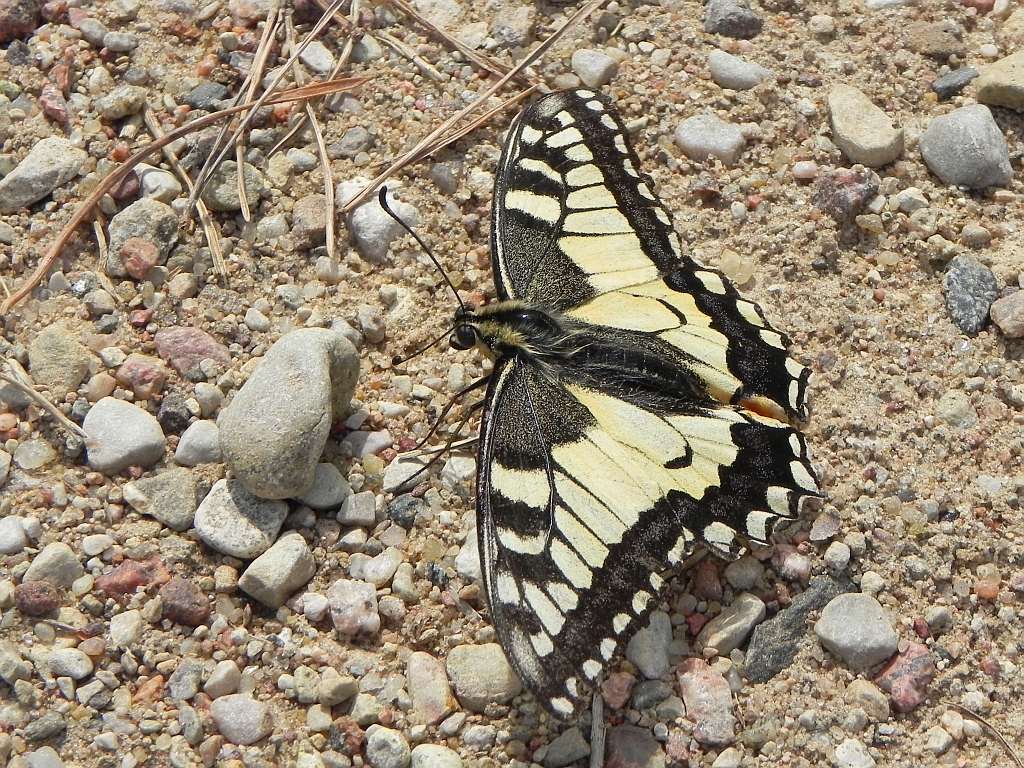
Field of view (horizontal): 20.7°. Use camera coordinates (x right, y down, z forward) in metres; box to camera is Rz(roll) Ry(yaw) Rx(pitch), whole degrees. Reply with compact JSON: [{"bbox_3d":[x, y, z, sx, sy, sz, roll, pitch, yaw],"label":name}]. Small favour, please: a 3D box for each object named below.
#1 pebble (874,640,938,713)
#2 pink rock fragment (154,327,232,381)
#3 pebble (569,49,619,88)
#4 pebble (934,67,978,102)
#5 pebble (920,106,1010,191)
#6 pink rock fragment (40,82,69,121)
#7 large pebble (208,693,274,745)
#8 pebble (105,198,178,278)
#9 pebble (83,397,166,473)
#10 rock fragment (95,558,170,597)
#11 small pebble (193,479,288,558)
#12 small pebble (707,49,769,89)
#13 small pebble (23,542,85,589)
[{"bbox_3d":[0.039,0.029,0.274,0.005,0.003,0.007,30,58,20],"label":"pebble"},{"bbox_3d":[-0.034,-0.003,0.299,0.009,0.003,0.005,31,59,21],"label":"pink rock fragment"},{"bbox_3d":[0.009,-0.036,0.323,0.005,0.003,0.004,33,60,23],"label":"pebble"},{"bbox_3d":[0.051,-0.034,0.321,0.006,0.003,0.003,-28,57,-20],"label":"pebble"},{"bbox_3d":[0.050,-0.026,0.313,0.010,0.007,0.009,12,51,10],"label":"pebble"},{"bbox_3d":[-0.052,-0.032,0.321,0.002,0.002,0.005,-22,56,-16],"label":"pink rock fragment"},{"bbox_3d":[-0.026,0.032,0.272,0.006,0.003,0.004,20,55,14],"label":"large pebble"},{"bbox_3d":[-0.040,-0.016,0.304,0.008,0.005,0.009,8,50,6],"label":"pebble"},{"bbox_3d":[-0.040,0.005,0.289,0.009,0.006,0.008,36,60,25],"label":"pebble"},{"bbox_3d":[-0.038,0.019,0.281,0.007,0.003,0.003,-14,54,-10],"label":"rock fragment"},{"bbox_3d":[-0.027,0.013,0.285,0.009,0.005,0.009,23,56,16],"label":"small pebble"},{"bbox_3d":[0.026,-0.036,0.322,0.008,0.004,0.004,20,55,15],"label":"small pebble"},{"bbox_3d":[-0.045,0.018,0.276,0.006,0.004,0.005,0,50,0],"label":"small pebble"}]

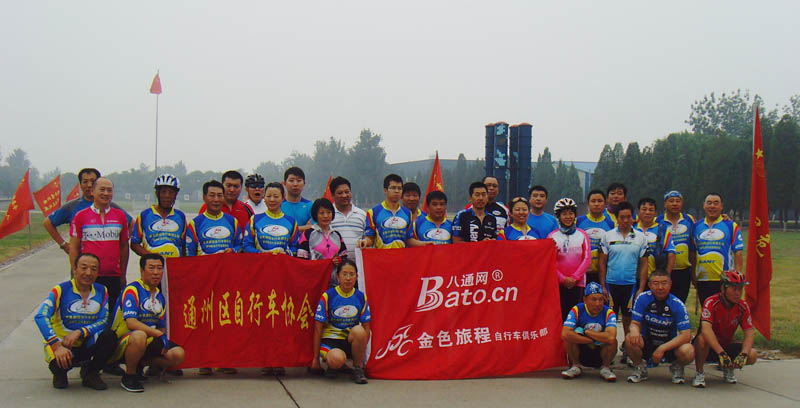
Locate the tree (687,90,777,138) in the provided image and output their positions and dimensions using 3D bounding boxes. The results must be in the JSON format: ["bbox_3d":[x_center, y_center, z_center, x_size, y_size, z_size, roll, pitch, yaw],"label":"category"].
[{"bbox_3d":[34.941,-4.238,95.000,9.300,14.200,8.500,1,0,20],"label":"tree"}]

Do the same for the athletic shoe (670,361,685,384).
[{"bbox_3d":[2.498,1.537,8.100,0.115,0.130,0.280,1,0,7],"label":"athletic shoe"}]

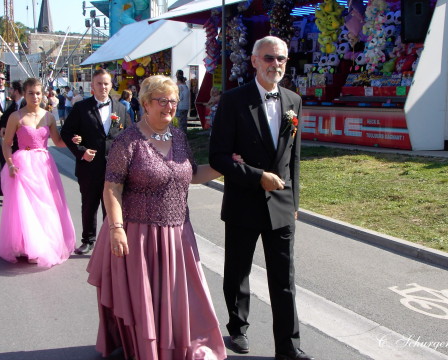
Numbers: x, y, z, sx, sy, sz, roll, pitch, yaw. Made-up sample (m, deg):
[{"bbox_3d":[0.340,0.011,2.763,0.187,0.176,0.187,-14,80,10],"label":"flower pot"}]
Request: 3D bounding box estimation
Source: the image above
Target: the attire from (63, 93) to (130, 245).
[{"bbox_3d":[-1.227,-0.077,6.489,0.620,1.430,0.400,-3,8,-25],"label":"attire"}]

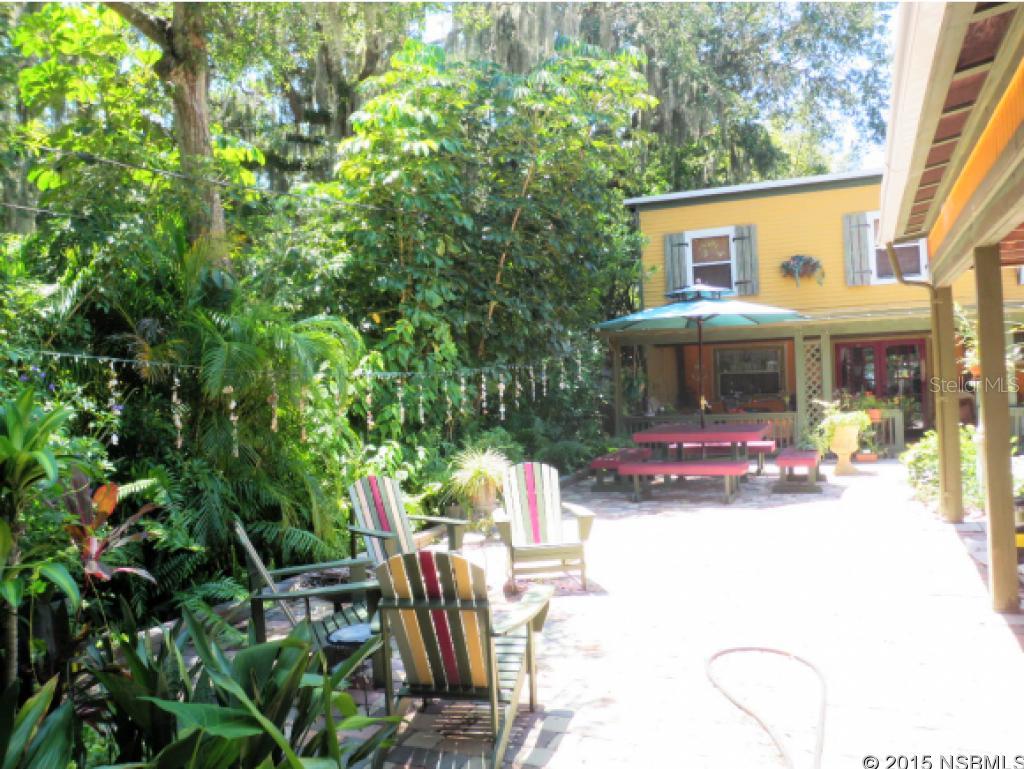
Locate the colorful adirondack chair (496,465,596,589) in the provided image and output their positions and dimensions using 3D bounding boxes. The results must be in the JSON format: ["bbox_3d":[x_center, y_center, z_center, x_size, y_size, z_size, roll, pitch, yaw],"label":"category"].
[{"bbox_3d":[0.214,1.086,6.480,0.751,0.894,0.839,-3,0,-6],"label":"colorful adirondack chair"}]

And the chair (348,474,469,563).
[{"bbox_3d":[-0.827,1.133,6.156,0.839,0.894,0.751,-2,0,43],"label":"chair"}]

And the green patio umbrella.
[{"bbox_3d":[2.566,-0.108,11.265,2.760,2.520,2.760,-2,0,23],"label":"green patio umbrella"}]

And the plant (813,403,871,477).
[{"bbox_3d":[4.789,0.774,11.989,0.780,1.050,0.750,-2,0,23],"label":"plant"}]

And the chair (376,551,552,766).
[{"bbox_3d":[-0.253,1.123,3.687,0.751,0.894,0.839,-2,0,14],"label":"chair"}]

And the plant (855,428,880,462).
[{"bbox_3d":[5.797,0.978,13.512,0.420,0.580,0.340,-2,0,23],"label":"plant"}]

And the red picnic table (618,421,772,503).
[{"bbox_3d":[2.558,1.008,11.295,1.620,0.790,2.700,-2,0,23],"label":"red picnic table"}]

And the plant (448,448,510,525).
[{"bbox_3d":[-0.345,1.083,8.800,0.660,0.800,0.640,-2,0,0],"label":"plant"}]

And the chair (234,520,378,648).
[{"bbox_3d":[-1.128,1.156,4.485,0.839,0.894,0.751,-3,0,-16],"label":"chair"}]

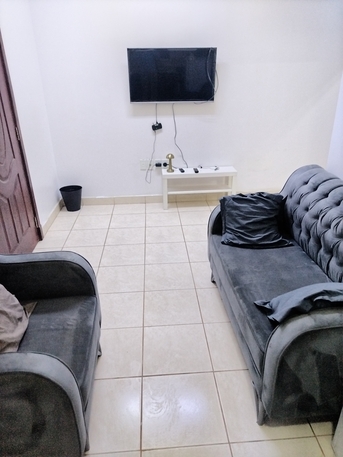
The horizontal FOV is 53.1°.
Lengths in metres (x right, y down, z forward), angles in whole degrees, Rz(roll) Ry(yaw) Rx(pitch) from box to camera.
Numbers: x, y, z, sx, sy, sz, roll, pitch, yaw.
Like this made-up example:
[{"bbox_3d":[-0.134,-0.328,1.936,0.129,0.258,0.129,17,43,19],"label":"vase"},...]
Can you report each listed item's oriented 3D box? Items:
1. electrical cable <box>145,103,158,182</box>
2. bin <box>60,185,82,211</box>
[{"bbox_3d":[-0.240,-1.011,4.188,0.195,0.966,0.050,-2,25,-1],"label":"electrical cable"},{"bbox_3d":[-1.254,-0.370,4.362,0.274,0.274,0.274,-2,25,-2],"label":"bin"}]

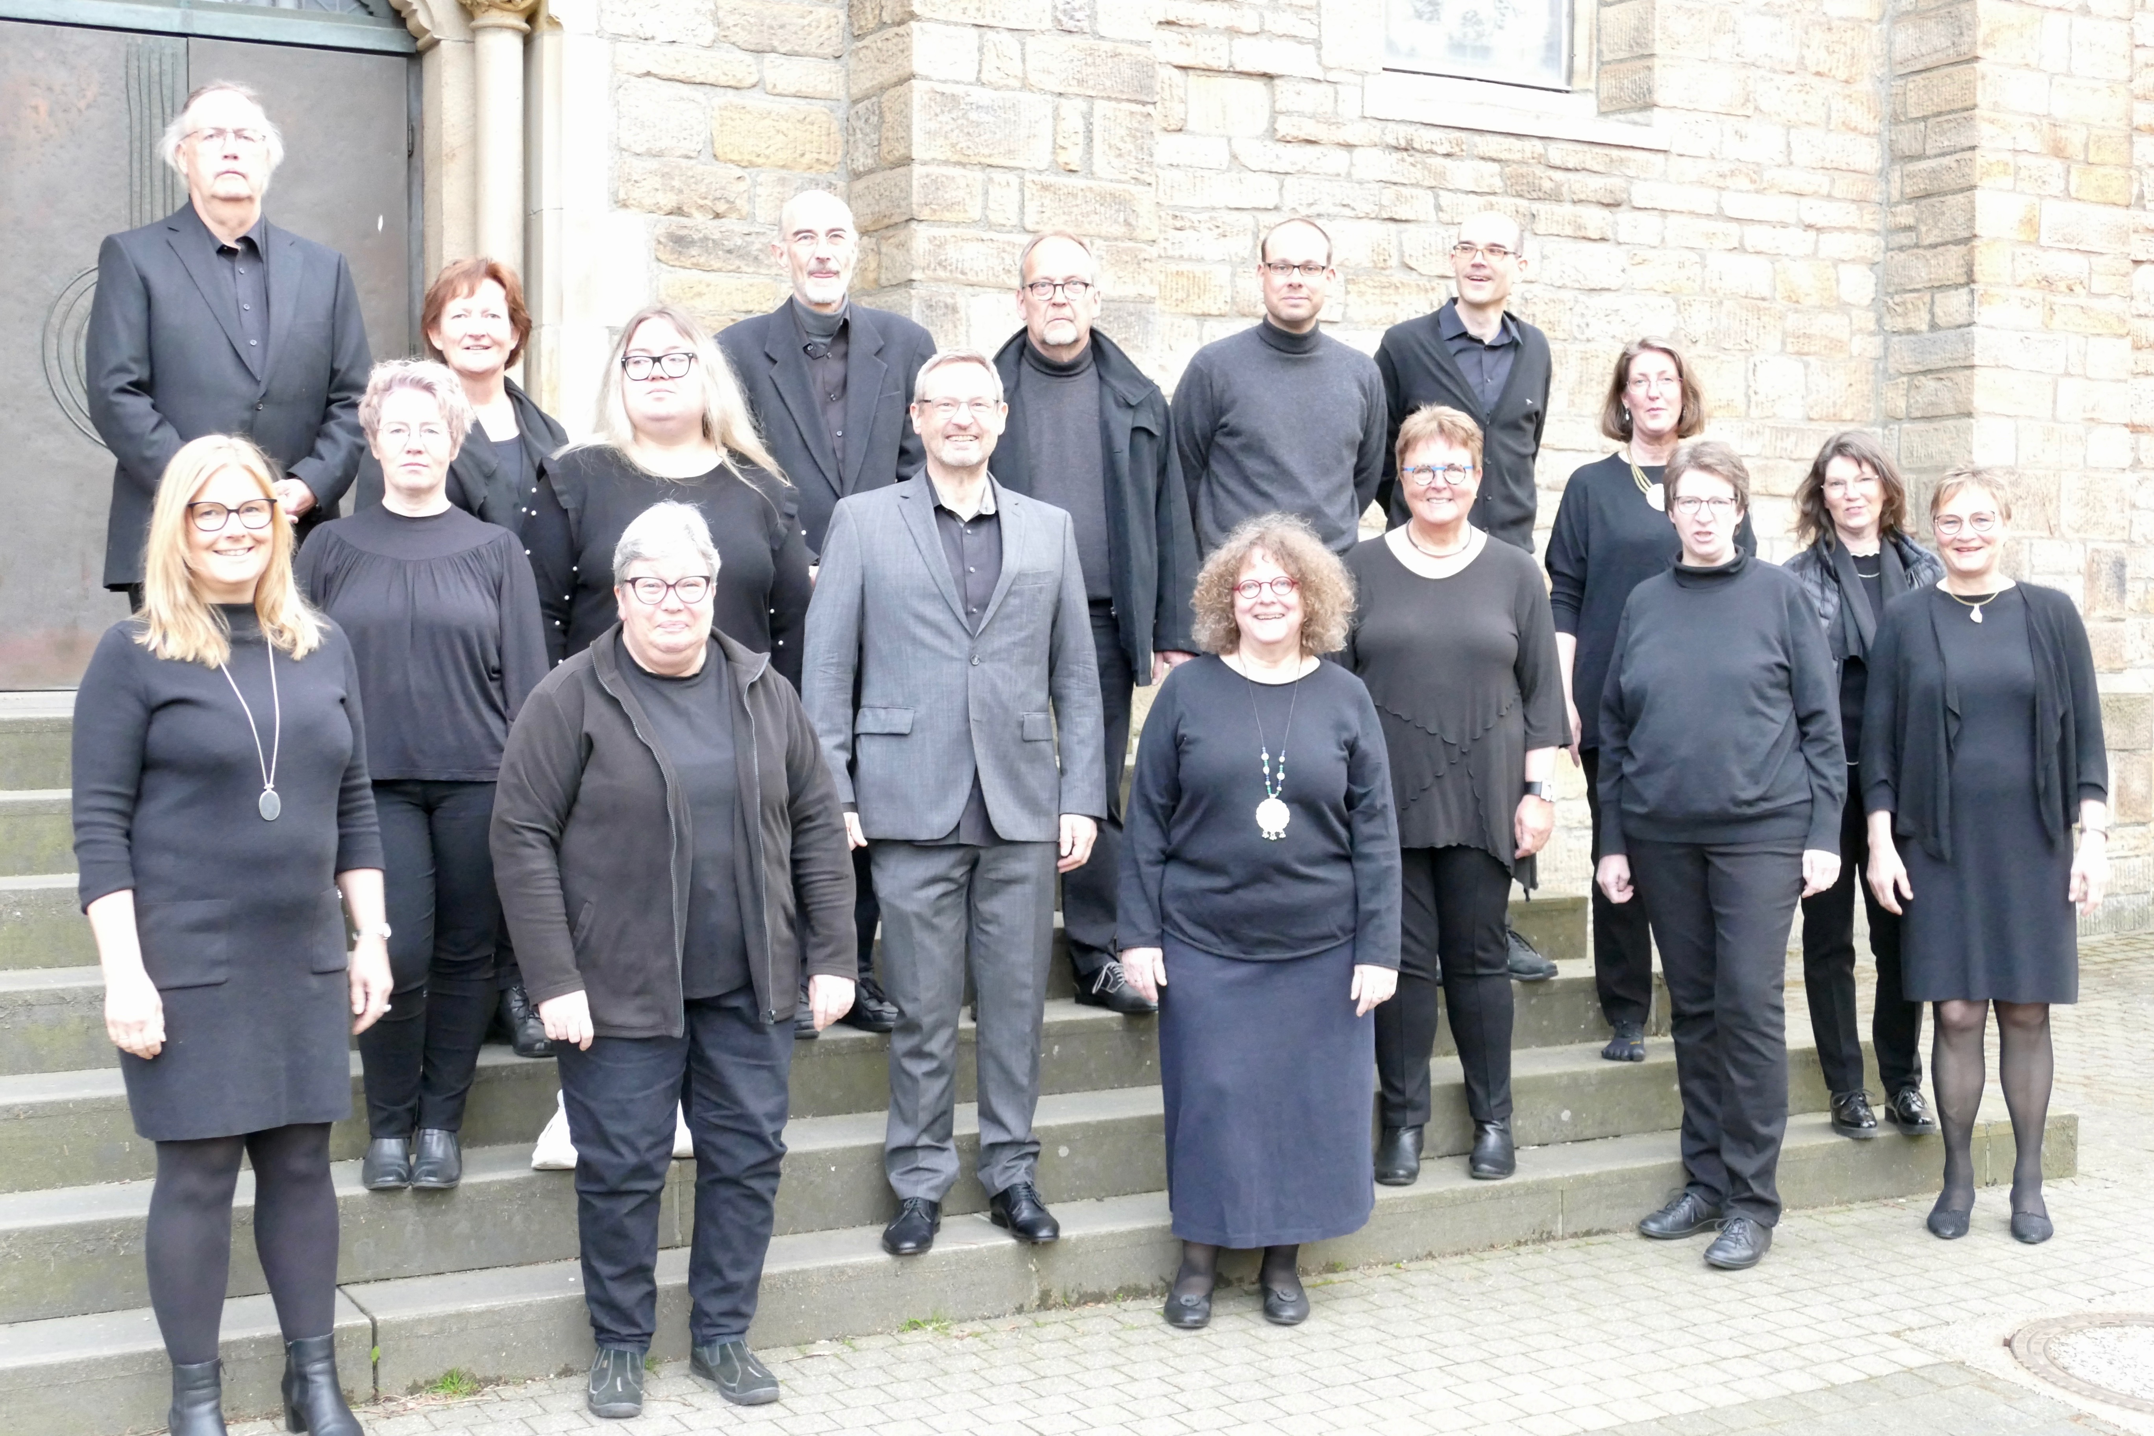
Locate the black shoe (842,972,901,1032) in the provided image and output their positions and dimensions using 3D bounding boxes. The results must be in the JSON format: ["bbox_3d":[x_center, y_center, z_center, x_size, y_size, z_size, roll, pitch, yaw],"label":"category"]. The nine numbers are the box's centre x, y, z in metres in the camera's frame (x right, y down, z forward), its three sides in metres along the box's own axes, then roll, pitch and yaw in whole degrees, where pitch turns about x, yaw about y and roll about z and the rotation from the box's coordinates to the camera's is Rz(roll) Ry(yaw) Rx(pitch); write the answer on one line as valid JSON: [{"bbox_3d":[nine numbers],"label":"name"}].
[{"bbox_3d":[-0.489,0.610,6.032,0.110,0.120,0.290,-1,2,-28],"label":"black shoe"}]

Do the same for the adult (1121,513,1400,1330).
[{"bbox_3d":[0.360,0.391,5.420,0.530,1.580,0.340,0,2,-4],"label":"adult"}]

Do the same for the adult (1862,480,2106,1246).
[{"bbox_3d":[1.992,0.300,6.060,0.520,1.680,0.310,0,2,15],"label":"adult"}]

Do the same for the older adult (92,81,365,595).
[{"bbox_3d":[-1.742,-0.391,5.648,0.560,1.810,0.400,-1,2,-32],"label":"older adult"}]

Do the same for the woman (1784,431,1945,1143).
[{"bbox_3d":[1.888,0.162,6.620,0.460,1.670,0.300,0,2,9],"label":"woman"}]

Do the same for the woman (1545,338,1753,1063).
[{"bbox_3d":[1.395,-0.041,6.720,0.500,1.720,0.310,0,2,6],"label":"woman"}]

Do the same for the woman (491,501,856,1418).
[{"bbox_3d":[-0.719,0.414,4.910,0.600,1.580,0.370,-1,2,-19],"label":"woman"}]

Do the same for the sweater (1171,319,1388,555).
[{"bbox_3d":[0.483,-0.650,6.560,0.530,0.660,0.310,0,2,-8],"label":"sweater"}]

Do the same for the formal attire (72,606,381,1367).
[{"bbox_3d":[-1.422,0.439,4.600,0.480,1.250,0.300,-1,2,-27],"label":"formal attire"}]

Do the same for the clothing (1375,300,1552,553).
[{"bbox_3d":[0.938,-0.686,6.746,0.470,0.662,0.280,-1,2,-20],"label":"clothing"}]

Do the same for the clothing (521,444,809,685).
[{"bbox_3d":[-0.807,-0.204,5.440,0.540,0.668,0.360,0,2,-10],"label":"clothing"}]

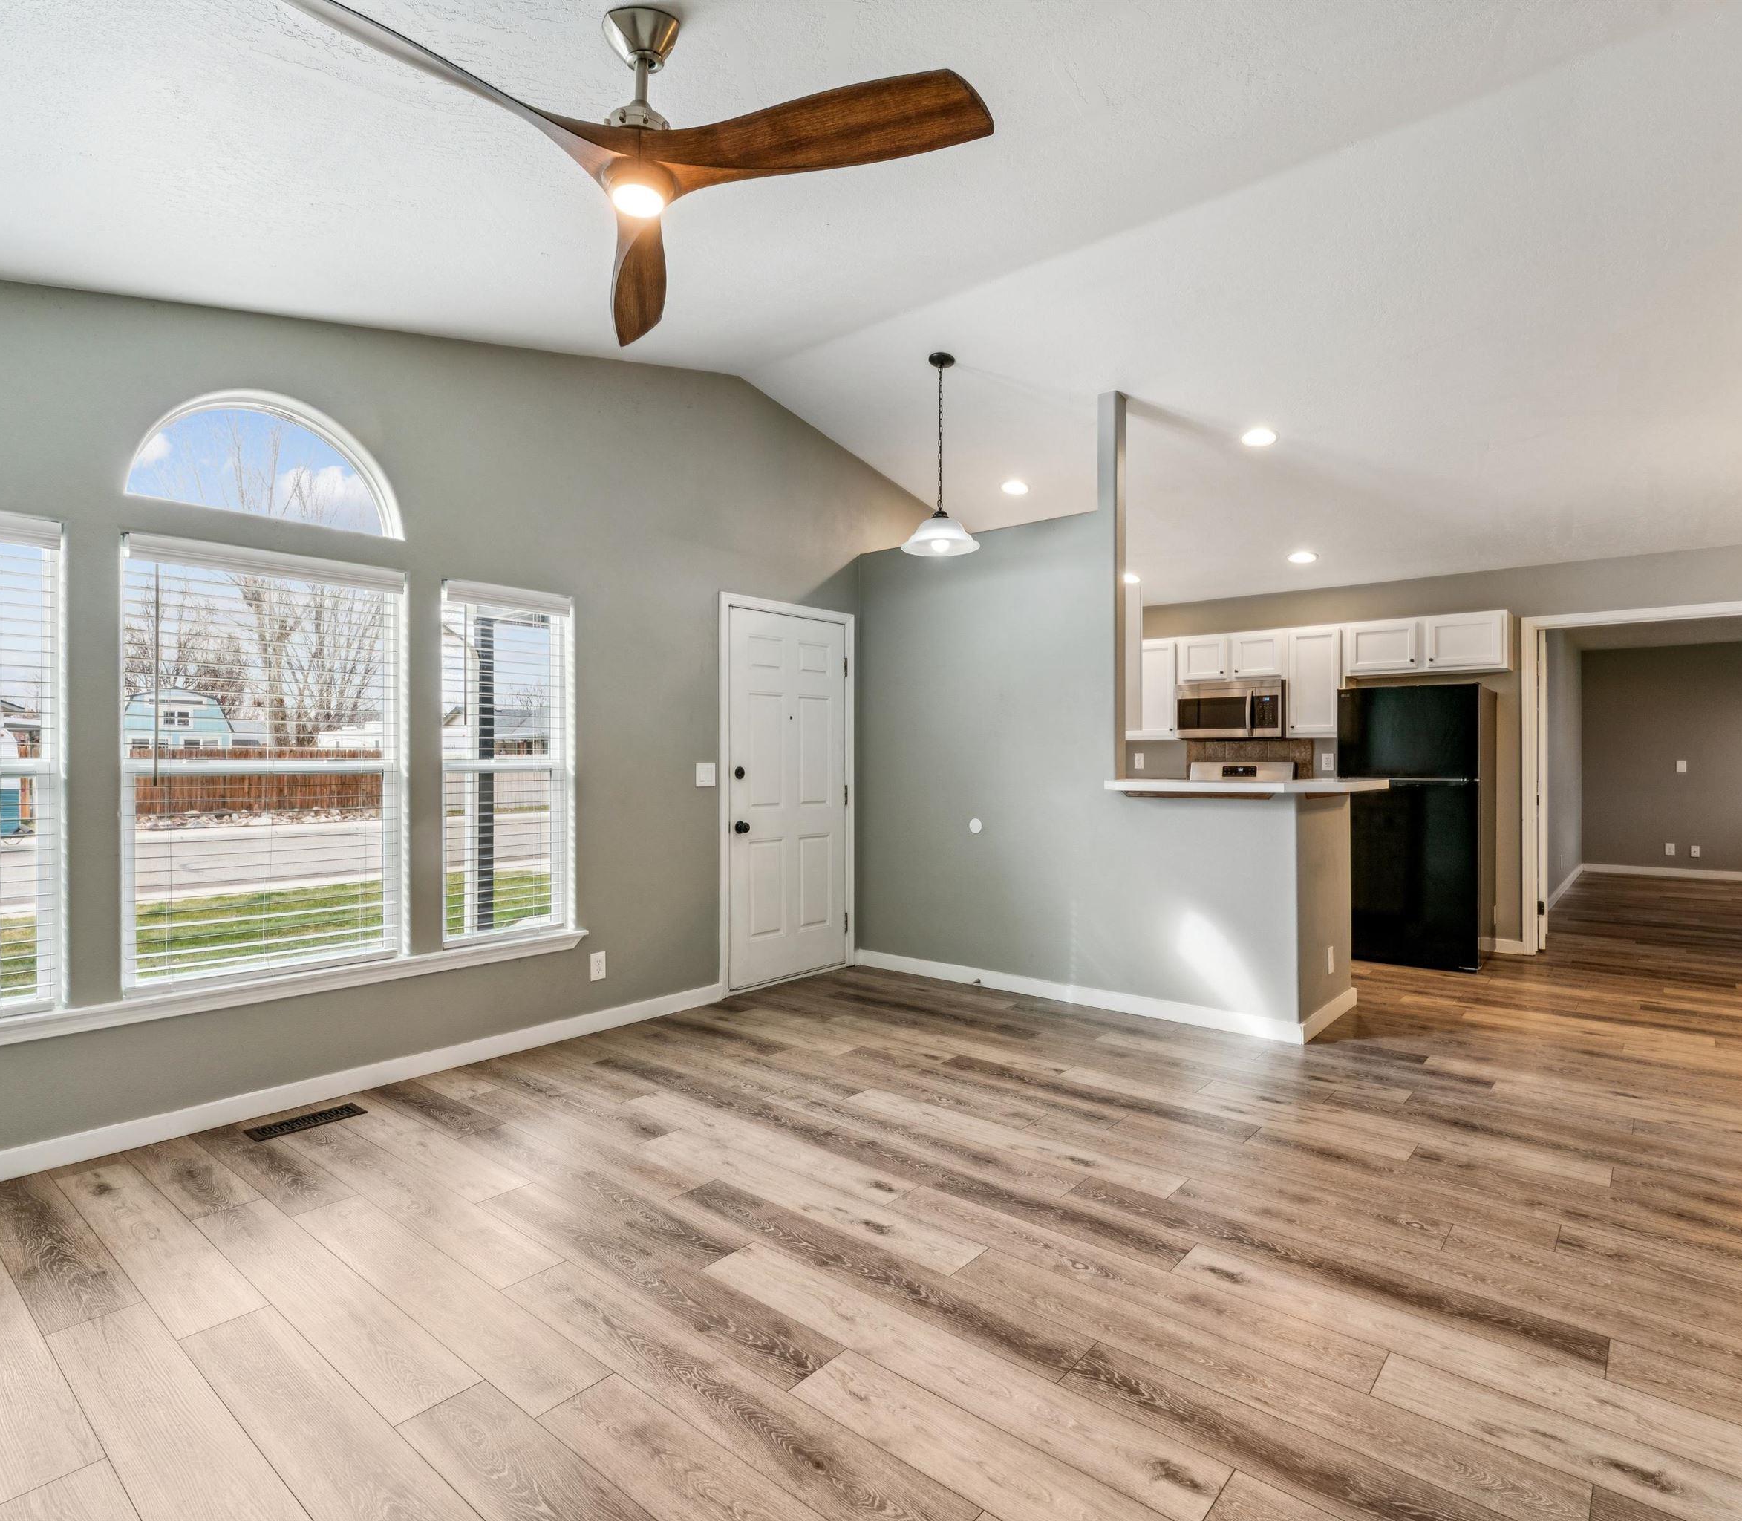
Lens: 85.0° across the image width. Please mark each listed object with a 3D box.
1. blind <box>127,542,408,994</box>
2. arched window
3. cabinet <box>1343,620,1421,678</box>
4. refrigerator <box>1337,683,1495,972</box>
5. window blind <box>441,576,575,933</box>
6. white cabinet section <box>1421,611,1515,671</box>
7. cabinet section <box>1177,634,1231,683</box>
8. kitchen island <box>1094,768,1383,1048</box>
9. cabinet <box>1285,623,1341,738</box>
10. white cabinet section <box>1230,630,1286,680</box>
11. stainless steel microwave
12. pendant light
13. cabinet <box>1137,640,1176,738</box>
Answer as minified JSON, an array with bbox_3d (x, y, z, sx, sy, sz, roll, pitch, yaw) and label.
[{"bbox_3d":[-2.134,0.012,3.405,0.062,1.473,0.875,0,0,40],"label":"blind"},{"bbox_3d":[-2.151,-1.075,3.413,0.105,0.442,0.891,0,0,40],"label":"arched window"},{"bbox_3d":[3.499,-0.736,6.446,0.470,0.378,0.347,0,0,40],"label":"cabinet"},{"bbox_3d":[3.485,0.398,6.045,0.748,1.680,0.805,0,0,40],"label":"refrigerator"},{"bbox_3d":[-1.563,0.012,4.078,0.062,1.473,0.582,0,0,40],"label":"window blind"},{"bbox_3d":[3.855,-0.747,6.141,0.470,0.374,0.320,0,0,40],"label":"white cabinet section"},{"bbox_3d":[2.585,-0.754,7.199,0.381,0.360,0.320,0,0,40],"label":"cabinet section"},{"bbox_3d":[1.804,0.665,4.646,1.003,1.145,1.151,0,0,40],"label":"kitchen island"},{"bbox_3d":[3.176,-0.540,6.721,0.365,0.770,0.347,0,0,40],"label":"cabinet"},{"bbox_3d":[2.882,-0.754,6.952,0.391,0.360,0.320,0,0,40],"label":"white cabinet section"},{"bbox_3d":[2.719,-0.360,7.059,0.761,0.406,0.396,0,0,40],"label":"stainless steel microwave"},{"bbox_3d":[0.341,-1.518,4.657,0.378,0.951,0.378,0,0,0],"label":"pendant light"},{"bbox_3d":[2.302,-0.539,7.461,0.353,0.774,0.347,0,0,40],"label":"cabinet"}]

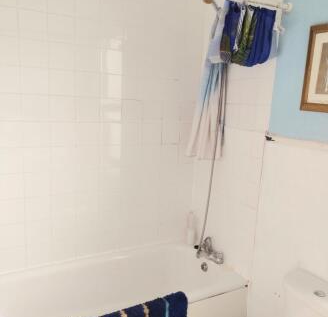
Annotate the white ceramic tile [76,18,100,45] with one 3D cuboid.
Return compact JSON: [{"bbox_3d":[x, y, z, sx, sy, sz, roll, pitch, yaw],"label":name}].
[{"bbox_3d":[-0.455,-0.753,2.041,0.150,0.150,0.010,-3,12,-29],"label":"white ceramic tile"}]

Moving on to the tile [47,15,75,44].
[{"bbox_3d":[-0.587,-0.744,1.959,0.149,0.149,0.010,-3,11,-29],"label":"tile"}]

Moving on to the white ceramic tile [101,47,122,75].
[{"bbox_3d":[-0.332,-0.614,2.145,0.150,0.150,0.010,-3,11,-29],"label":"white ceramic tile"}]

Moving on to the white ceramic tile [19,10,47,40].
[{"bbox_3d":[-0.719,-0.737,1.885,0.149,0.149,0.010,-3,11,-29],"label":"white ceramic tile"}]

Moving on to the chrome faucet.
[{"bbox_3d":[0.295,0.633,2.365,0.140,0.145,0.225,-3,12,-29],"label":"chrome faucet"}]

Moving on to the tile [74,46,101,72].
[{"bbox_3d":[-0.465,-0.606,2.071,0.150,0.150,0.010,-3,11,-29],"label":"tile"}]

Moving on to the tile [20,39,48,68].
[{"bbox_3d":[-0.727,-0.589,1.920,0.150,0.150,0.010,-3,12,-29],"label":"tile"}]

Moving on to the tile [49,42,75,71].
[{"bbox_3d":[-0.594,-0.596,1.985,0.149,0.149,0.010,-3,11,-29],"label":"tile"}]

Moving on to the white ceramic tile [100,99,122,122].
[{"bbox_3d":[-0.343,-0.313,2.184,0.149,0.149,0.010,-3,11,-29],"label":"white ceramic tile"}]

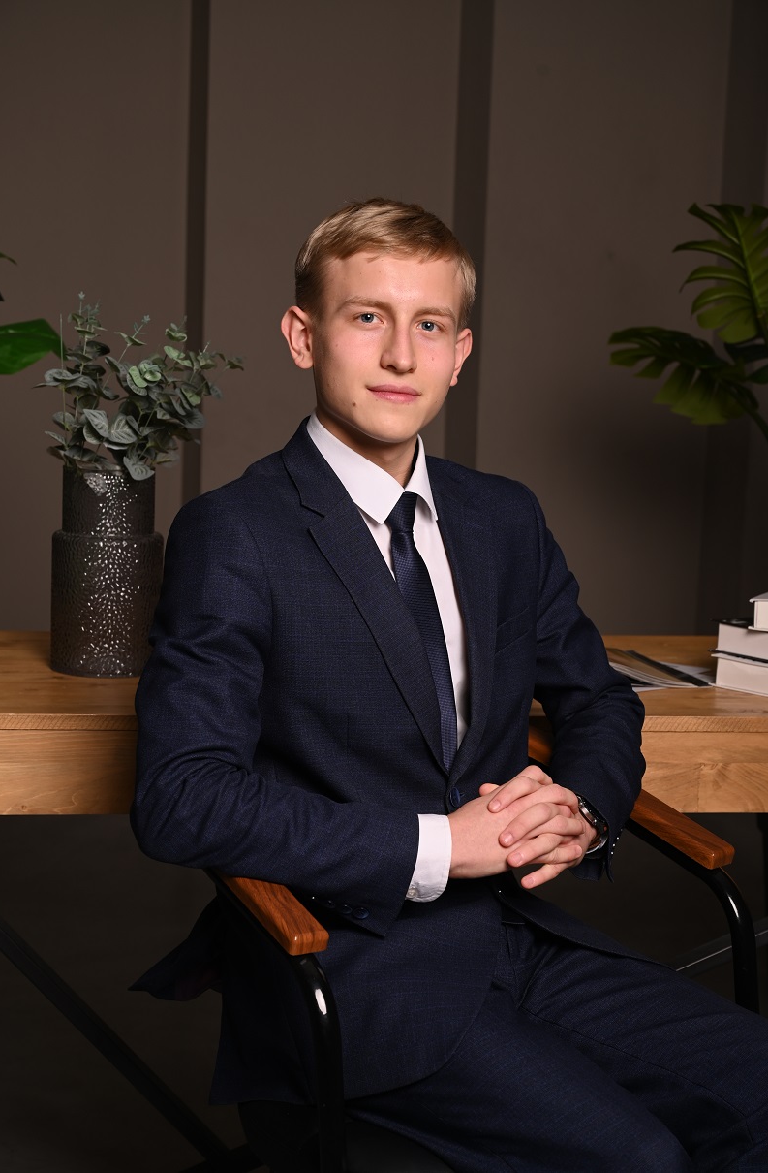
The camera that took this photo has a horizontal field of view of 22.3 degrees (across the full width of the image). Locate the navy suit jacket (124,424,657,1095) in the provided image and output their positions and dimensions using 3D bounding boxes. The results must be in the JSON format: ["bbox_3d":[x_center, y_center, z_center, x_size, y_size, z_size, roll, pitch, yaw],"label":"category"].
[{"bbox_3d":[0.012,0.198,2.110,0.570,0.740,0.470,-4,10,-34],"label":"navy suit jacket"}]

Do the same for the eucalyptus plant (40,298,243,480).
[{"bbox_3d":[-0.349,-0.284,2.800,0.290,0.275,0.240,2,9,0],"label":"eucalyptus plant"}]

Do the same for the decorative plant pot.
[{"bbox_3d":[-0.402,-0.025,2.840,0.164,0.287,0.164,2,9,0],"label":"decorative plant pot"}]

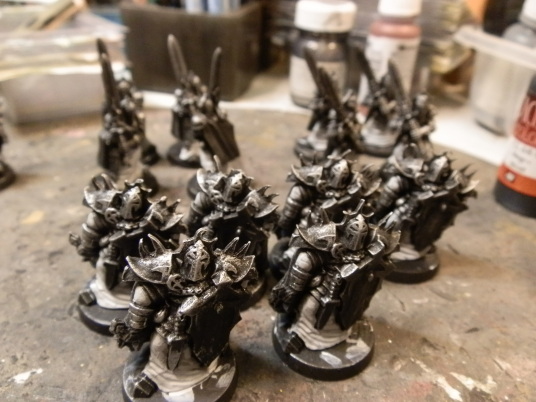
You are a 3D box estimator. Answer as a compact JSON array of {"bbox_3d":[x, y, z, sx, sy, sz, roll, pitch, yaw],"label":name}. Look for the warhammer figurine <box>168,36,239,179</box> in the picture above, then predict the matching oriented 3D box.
[{"bbox_3d":[-0.023,-0.035,0.158,0.028,0.048,0.028,-2,35,-7],"label":"warhammer figurine"}]

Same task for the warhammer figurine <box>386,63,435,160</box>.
[{"bbox_3d":[0.054,-0.029,0.156,0.026,0.045,0.026,-1,35,-5],"label":"warhammer figurine"}]

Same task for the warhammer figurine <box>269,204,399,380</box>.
[{"bbox_3d":[0.015,0.017,0.094,0.028,0.038,0.026,-2,35,-6],"label":"warhammer figurine"}]

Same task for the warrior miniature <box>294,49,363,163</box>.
[{"bbox_3d":[0.026,-0.036,0.165,0.028,0.045,0.028,-1,35,-5],"label":"warrior miniature"}]

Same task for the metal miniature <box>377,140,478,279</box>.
[{"bbox_3d":[0.041,0.001,0.120,0.028,0.036,0.026,-2,35,-7],"label":"metal miniature"}]

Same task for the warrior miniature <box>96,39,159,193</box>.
[{"bbox_3d":[-0.050,-0.029,0.149,0.028,0.047,0.028,-4,35,-9],"label":"warrior miniature"}]

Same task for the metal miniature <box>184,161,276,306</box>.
[{"bbox_3d":[-0.010,0.006,0.109,0.028,0.037,0.026,-4,35,-9],"label":"metal miniature"}]

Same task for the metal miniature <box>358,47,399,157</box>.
[{"bbox_3d":[0.050,-0.042,0.177,0.026,0.043,0.026,-1,35,-5],"label":"metal miniature"}]

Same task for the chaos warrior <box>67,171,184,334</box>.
[{"bbox_3d":[-0.034,0.009,0.103,0.028,0.037,0.026,-4,35,-9],"label":"chaos warrior"}]

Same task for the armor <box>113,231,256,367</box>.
[{"bbox_3d":[-0.017,0.022,0.084,0.028,0.038,0.026,-3,35,-8],"label":"armor"}]

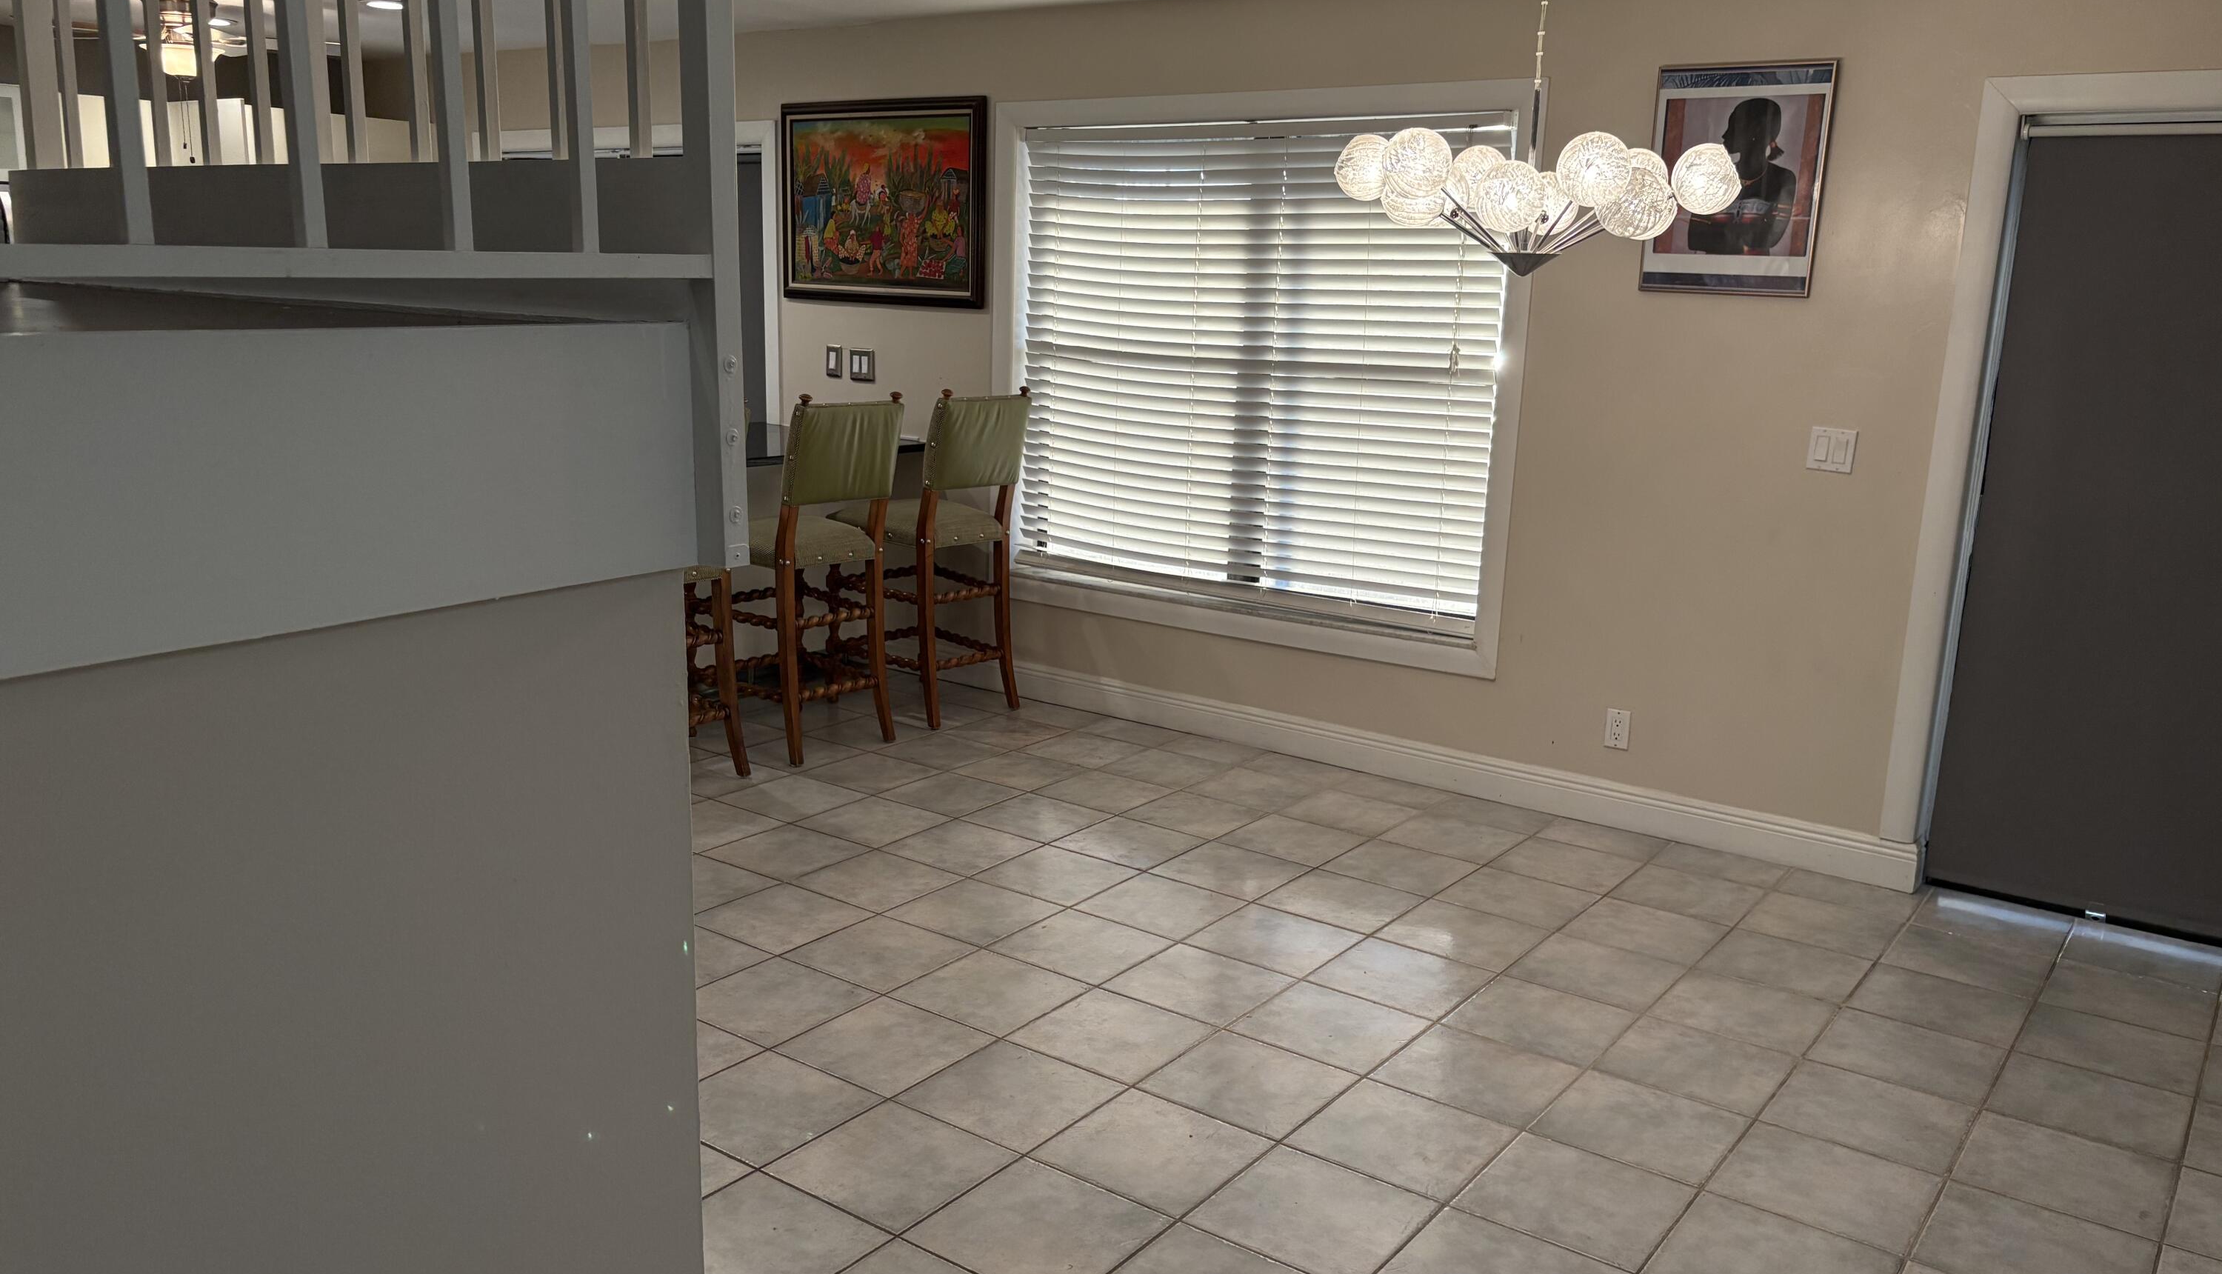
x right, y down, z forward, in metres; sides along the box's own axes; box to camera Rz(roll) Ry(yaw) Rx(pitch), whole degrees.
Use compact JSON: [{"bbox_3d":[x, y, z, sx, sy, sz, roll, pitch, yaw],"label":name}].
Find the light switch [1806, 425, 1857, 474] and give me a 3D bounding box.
[{"bbox_3d":[1.921,-0.496,4.442,0.114,0.115,0.015,11,15,35],"label":"light switch"}]

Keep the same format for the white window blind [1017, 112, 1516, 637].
[{"bbox_3d":[0.422,-0.880,5.535,1.856,1.590,0.100,11,15,35],"label":"white window blind"}]

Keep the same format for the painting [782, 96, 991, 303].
[{"bbox_3d":[-0.856,-1.628,6.272,1.036,0.735,0.040,11,15,35],"label":"painting"}]

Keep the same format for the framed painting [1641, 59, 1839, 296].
[{"bbox_3d":[1.676,-1.224,4.477,0.458,0.600,0.025,11,15,35],"label":"framed painting"}]

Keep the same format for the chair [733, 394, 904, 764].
[{"bbox_3d":[-1.032,-0.229,5.485,0.590,1.170,0.515,12,16,39],"label":"chair"}]

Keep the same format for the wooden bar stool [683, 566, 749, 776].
[{"bbox_3d":[-1.429,-0.152,5.069,0.590,1.170,0.515,13,16,41],"label":"wooden bar stool"}]

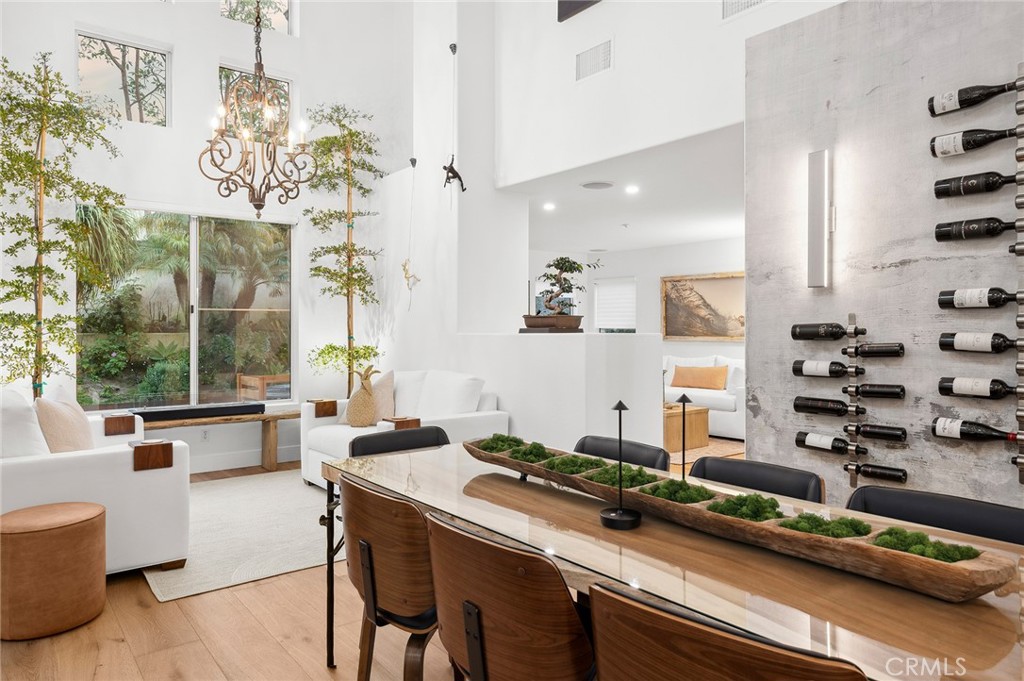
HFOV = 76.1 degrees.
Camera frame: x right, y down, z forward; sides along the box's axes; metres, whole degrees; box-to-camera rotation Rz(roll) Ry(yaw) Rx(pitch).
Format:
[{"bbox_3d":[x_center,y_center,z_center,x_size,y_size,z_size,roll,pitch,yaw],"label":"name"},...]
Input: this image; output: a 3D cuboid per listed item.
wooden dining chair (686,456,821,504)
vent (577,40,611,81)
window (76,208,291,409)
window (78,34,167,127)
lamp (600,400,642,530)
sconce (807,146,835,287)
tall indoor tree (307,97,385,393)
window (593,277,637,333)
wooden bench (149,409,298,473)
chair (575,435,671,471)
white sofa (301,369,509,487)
[{"bbox_3d":[0.633,0.822,2.143,0.550,0.810,0.510,-1,1,-39],"label":"wooden dining chair"},{"bbox_3d":[0.569,-1.967,4.606,0.030,0.210,0.355,-1,1,-39],"label":"vent"},{"bbox_3d":[-2.805,-0.250,5.826,1.790,1.690,0.100,-1,1,-39],"label":"window"},{"bbox_3d":[-3.236,-2.145,5.463,0.660,0.650,0.100,-1,1,-39],"label":"window"},{"bbox_3d":[0.285,0.317,1.701,0.107,0.320,0.107,0,1,0],"label":"lamp"},{"bbox_3d":[1.468,-0.574,3.111,0.100,0.650,0.080,-1,1,-39],"label":"sconce"},{"bbox_3d":[-1.572,-0.546,6.172,0.740,3.420,0.740,-1,1,-39],"label":"tall indoor tree"},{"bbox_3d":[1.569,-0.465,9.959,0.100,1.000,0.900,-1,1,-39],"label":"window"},{"bbox_3d":[-2.530,0.934,5.552,1.900,0.480,0.360,-1,1,-39],"label":"wooden bench"},{"bbox_3d":[0.235,0.815,2.580,0.550,0.810,0.510,-1,1,-39],"label":"chair"},{"bbox_3d":[-0.889,0.731,5.073,0.980,0.900,1.600,-1,1,-39],"label":"white sofa"}]

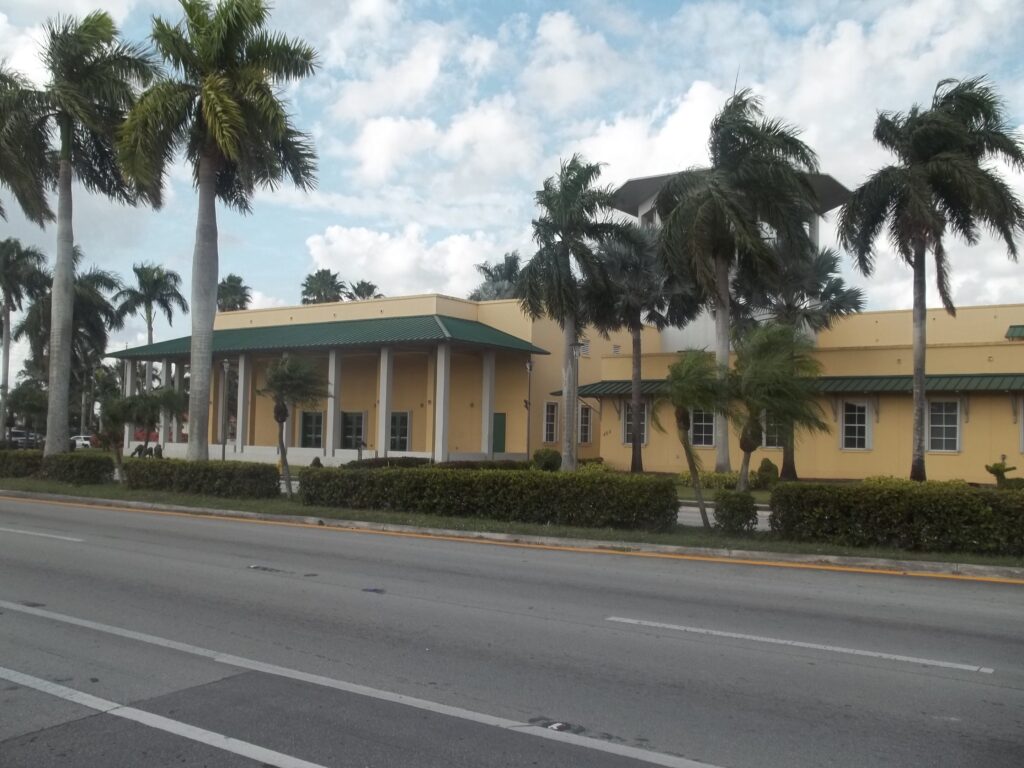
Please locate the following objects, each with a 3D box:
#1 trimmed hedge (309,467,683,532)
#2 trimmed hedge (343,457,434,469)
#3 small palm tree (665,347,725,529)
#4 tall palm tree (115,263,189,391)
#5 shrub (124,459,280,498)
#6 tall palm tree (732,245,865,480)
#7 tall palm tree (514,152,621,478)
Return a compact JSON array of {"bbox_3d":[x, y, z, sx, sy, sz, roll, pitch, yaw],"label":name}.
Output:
[{"bbox_3d":[-0.764,2.004,18.248,7.800,0.840,1.100,-1,-4,36],"label":"trimmed hedge"},{"bbox_3d":[-5.325,3.411,41.685,4.200,0.586,1.000,-1,-5,36],"label":"trimmed hedge"},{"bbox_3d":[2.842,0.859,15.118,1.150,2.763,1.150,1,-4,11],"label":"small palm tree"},{"bbox_3d":[-25.720,-2.054,69.397,5.300,13.274,5.300,1,-3,0],"label":"tall palm tree"},{"bbox_3d":[-7.613,2.170,23.537,4.900,0.820,1.100,-1,-4,36],"label":"shrub"},{"bbox_3d":[9.697,-0.764,33.379,4.400,8.086,4.400,1,-3,0],"label":"tall palm tree"},{"bbox_3d":[2.301,-2.779,37.603,3.900,12.296,4.100,1,-3,0],"label":"tall palm tree"}]

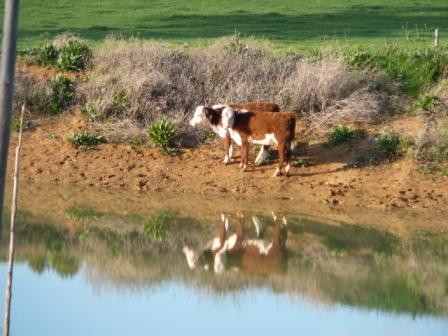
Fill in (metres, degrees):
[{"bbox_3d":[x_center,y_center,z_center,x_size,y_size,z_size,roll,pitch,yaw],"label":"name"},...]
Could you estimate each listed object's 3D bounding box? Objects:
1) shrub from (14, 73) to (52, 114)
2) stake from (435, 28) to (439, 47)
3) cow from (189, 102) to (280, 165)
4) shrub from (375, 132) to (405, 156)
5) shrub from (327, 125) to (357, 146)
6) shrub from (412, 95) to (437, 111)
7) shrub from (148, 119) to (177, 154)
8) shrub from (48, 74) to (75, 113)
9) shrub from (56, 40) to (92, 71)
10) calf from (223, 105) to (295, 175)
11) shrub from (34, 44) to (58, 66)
[{"bbox_3d":[-3.424,-1.331,81.200,0.680,0.700,0.640,3,3,0],"label":"shrub"},{"bbox_3d":[4.136,-2.527,88.000,0.065,0.370,0.065,3,3,0],"label":"stake"},{"bbox_3d":[0.181,-0.587,77.100,1.510,1.050,0.430,3,3,-2],"label":"cow"},{"bbox_3d":[2.894,-0.428,79.200,0.480,0.430,0.460,3,3,0],"label":"shrub"},{"bbox_3d":[2.072,-0.572,79.700,0.500,0.360,0.460,3,3,0],"label":"shrub"},{"bbox_3d":[3.679,-1.190,82.900,0.430,0.280,0.400,3,3,0],"label":"shrub"},{"bbox_3d":[-1.062,-0.542,78.500,0.470,0.580,0.470,3,3,0],"label":"shrub"},{"bbox_3d":[-2.903,-1.328,81.300,0.460,0.650,0.460,3,3,0],"label":"shrub"},{"bbox_3d":[-2.784,-2.099,84.500,0.640,0.540,0.600,3,3,0],"label":"shrub"},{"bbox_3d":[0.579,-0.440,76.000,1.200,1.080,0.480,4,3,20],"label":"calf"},{"bbox_3d":[-3.299,-2.091,84.200,0.450,0.380,0.430,3,3,0],"label":"shrub"}]

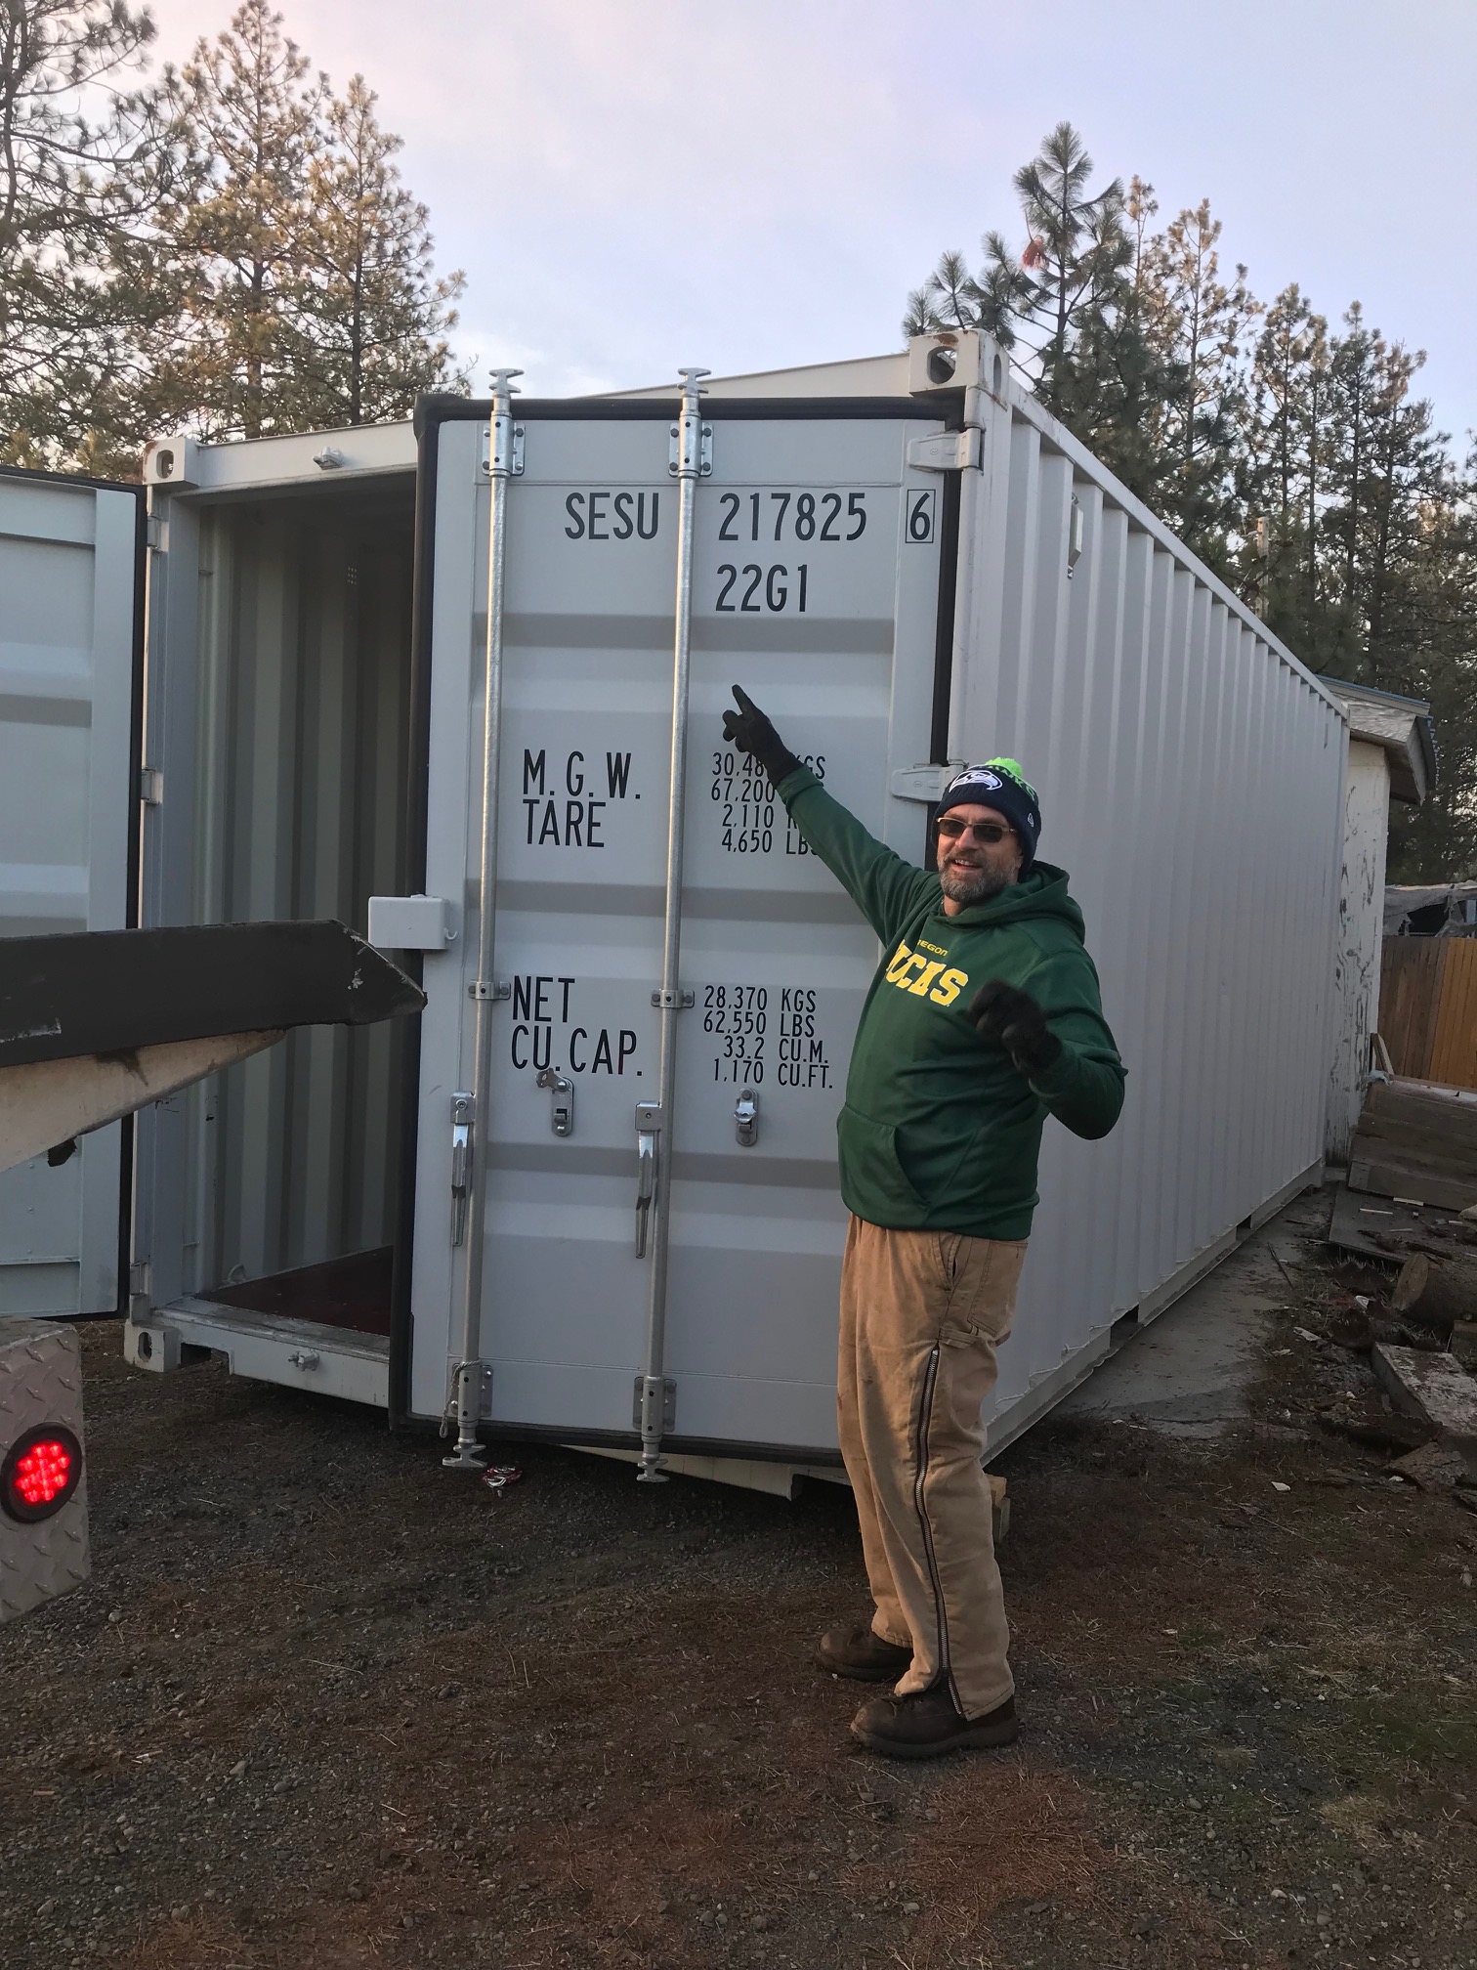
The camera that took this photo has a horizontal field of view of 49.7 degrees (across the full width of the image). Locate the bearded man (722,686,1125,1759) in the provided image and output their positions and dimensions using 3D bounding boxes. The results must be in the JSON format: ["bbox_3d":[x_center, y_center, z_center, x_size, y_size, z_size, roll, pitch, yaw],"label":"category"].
[{"bbox_3d":[0.360,0.405,3.070,0.500,1.970,0.780,1,3,-32],"label":"bearded man"}]

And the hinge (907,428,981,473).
[{"bbox_3d":[0.433,-1.125,3.358,0.160,0.085,0.050,3,3,7],"label":"hinge"}]

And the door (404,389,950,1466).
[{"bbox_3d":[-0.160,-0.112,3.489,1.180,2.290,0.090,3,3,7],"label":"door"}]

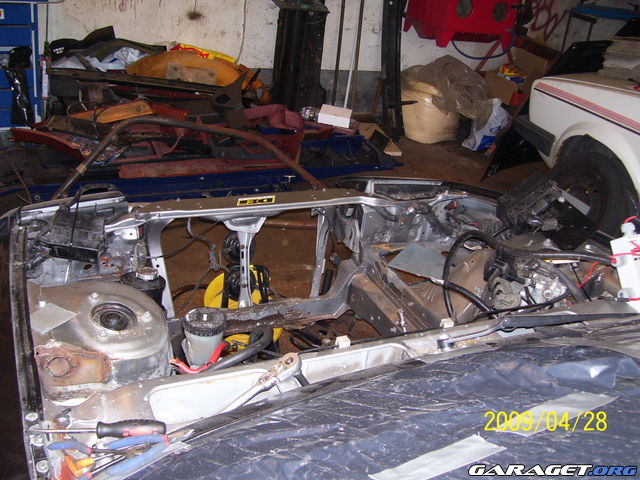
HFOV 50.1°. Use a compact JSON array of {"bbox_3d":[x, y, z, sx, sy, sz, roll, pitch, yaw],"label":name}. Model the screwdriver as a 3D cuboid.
[{"bbox_3d":[-0.334,0.285,1.028,0.205,0.028,0.028,-2,23,0],"label":"screwdriver"}]

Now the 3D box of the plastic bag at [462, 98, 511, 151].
[{"bbox_3d":[1.448,-0.985,5.835,0.380,0.380,0.280,10,24,12],"label":"plastic bag"}]

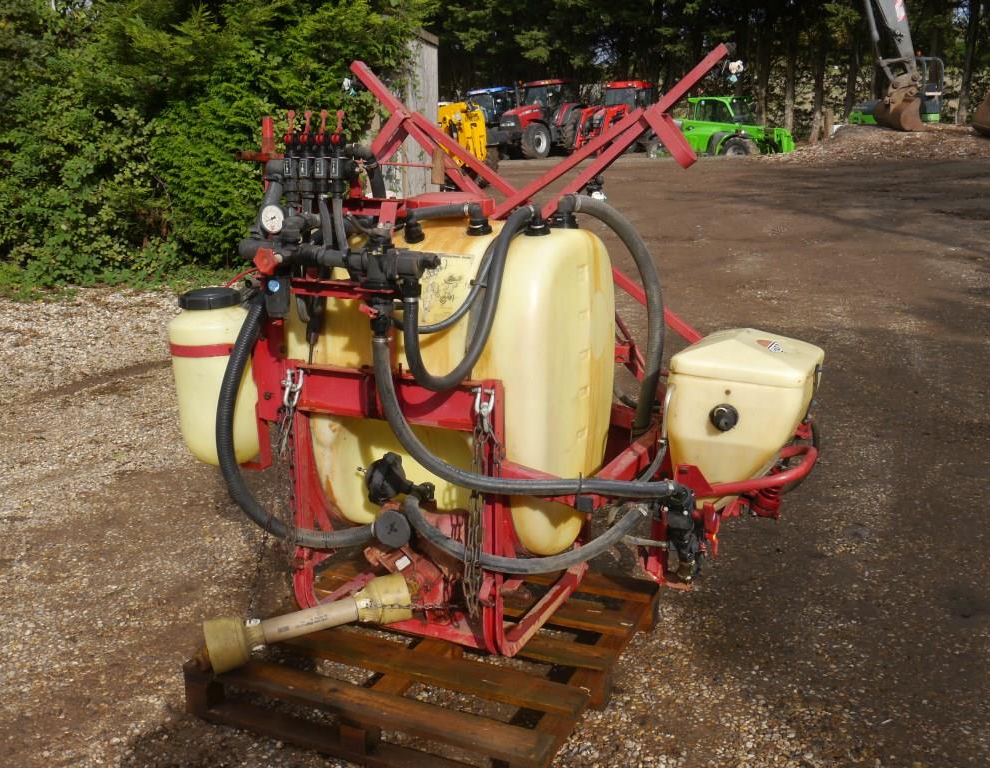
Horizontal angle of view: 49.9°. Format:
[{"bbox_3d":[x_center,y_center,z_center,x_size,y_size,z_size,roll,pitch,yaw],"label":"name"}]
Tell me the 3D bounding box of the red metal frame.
[{"bbox_3d":[0.134,-0.155,3.312,1.733,1.733,1.049,7,15,26],"label":"red metal frame"}]

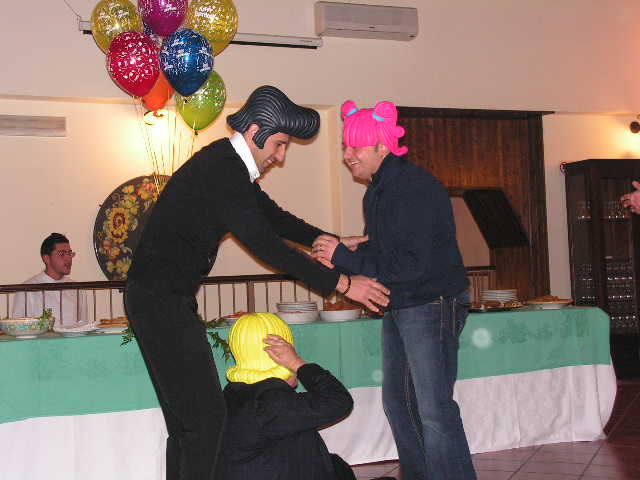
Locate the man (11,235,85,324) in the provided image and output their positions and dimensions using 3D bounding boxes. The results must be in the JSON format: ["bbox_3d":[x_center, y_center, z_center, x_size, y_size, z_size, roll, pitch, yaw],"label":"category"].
[{"bbox_3d":[-1.574,0.626,6.176,0.520,1.350,0.750,0,-3,-38],"label":"man"}]

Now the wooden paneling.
[{"bbox_3d":[1.276,0.098,8.474,1.640,2.360,0.160,-1,-3,-24],"label":"wooden paneling"}]

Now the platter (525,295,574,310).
[{"bbox_3d":[1.398,0.367,6.228,0.300,0.095,0.300,-1,-3,-24],"label":"platter"}]

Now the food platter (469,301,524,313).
[{"bbox_3d":[1.005,0.388,6.028,0.420,0.075,0.320,-1,-3,-24],"label":"food platter"}]

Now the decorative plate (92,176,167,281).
[{"bbox_3d":[-1.164,-0.004,7.274,0.920,0.920,0.060,-1,-3,-24],"label":"decorative plate"}]

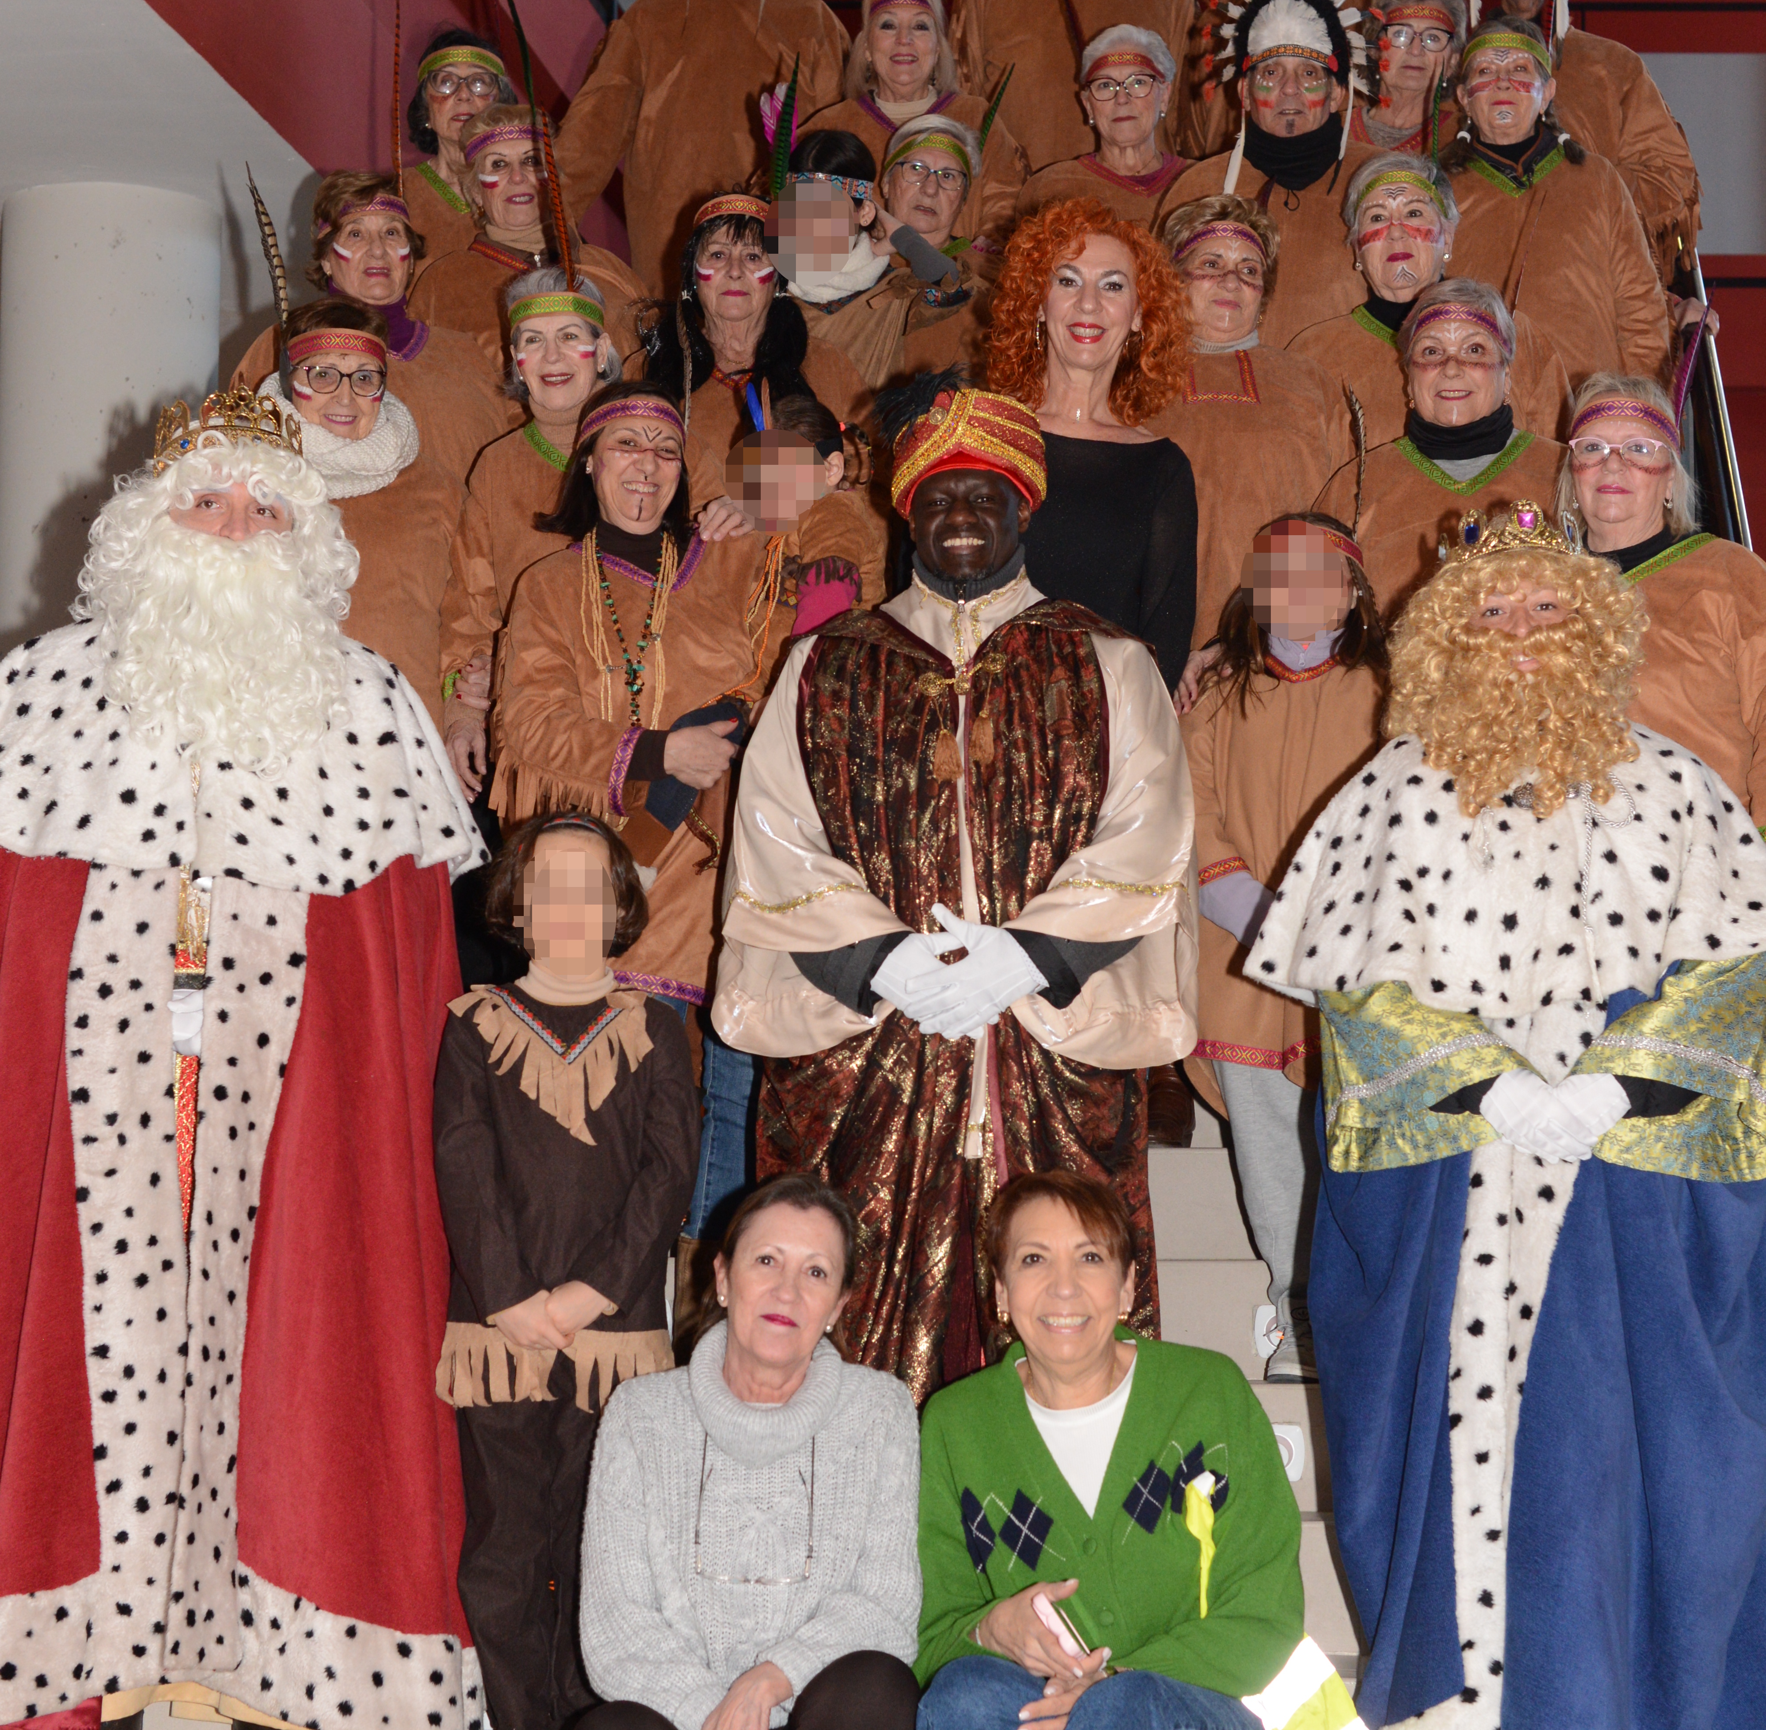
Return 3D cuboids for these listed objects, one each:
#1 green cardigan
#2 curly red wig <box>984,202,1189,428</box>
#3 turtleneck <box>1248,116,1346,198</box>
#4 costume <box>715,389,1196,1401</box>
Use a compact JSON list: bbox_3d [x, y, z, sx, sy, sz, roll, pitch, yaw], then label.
[{"bbox_3d":[0.271,0.795,4.379,0.470,0.470,0.380,0,-6,6],"label":"green cardigan"},{"bbox_3d":[0.332,-0.888,5.916,0.320,0.360,0.270,0,-6,3],"label":"curly red wig"},{"bbox_3d":[0.759,-1.300,6.790,0.190,0.150,0.170,0,-6,6],"label":"turtleneck"},{"bbox_3d":[0.096,0.151,4.810,0.620,1.589,0.440,0,-6,3],"label":"costume"}]

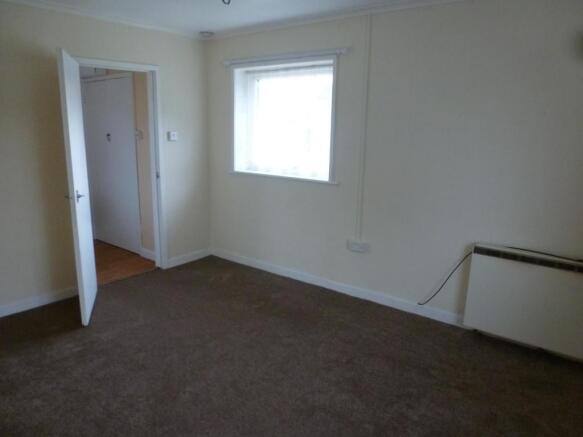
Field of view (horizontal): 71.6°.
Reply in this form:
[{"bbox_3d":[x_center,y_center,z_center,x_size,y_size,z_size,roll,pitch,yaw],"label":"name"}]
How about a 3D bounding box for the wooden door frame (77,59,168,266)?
[{"bbox_3d":[-1.605,-0.413,3.866,0.130,2.071,0.837,10,15,37],"label":"wooden door frame"}]

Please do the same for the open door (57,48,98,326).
[{"bbox_3d":[-1.674,-0.224,3.202,0.045,1.979,0.727,-3,13,-19],"label":"open door"}]

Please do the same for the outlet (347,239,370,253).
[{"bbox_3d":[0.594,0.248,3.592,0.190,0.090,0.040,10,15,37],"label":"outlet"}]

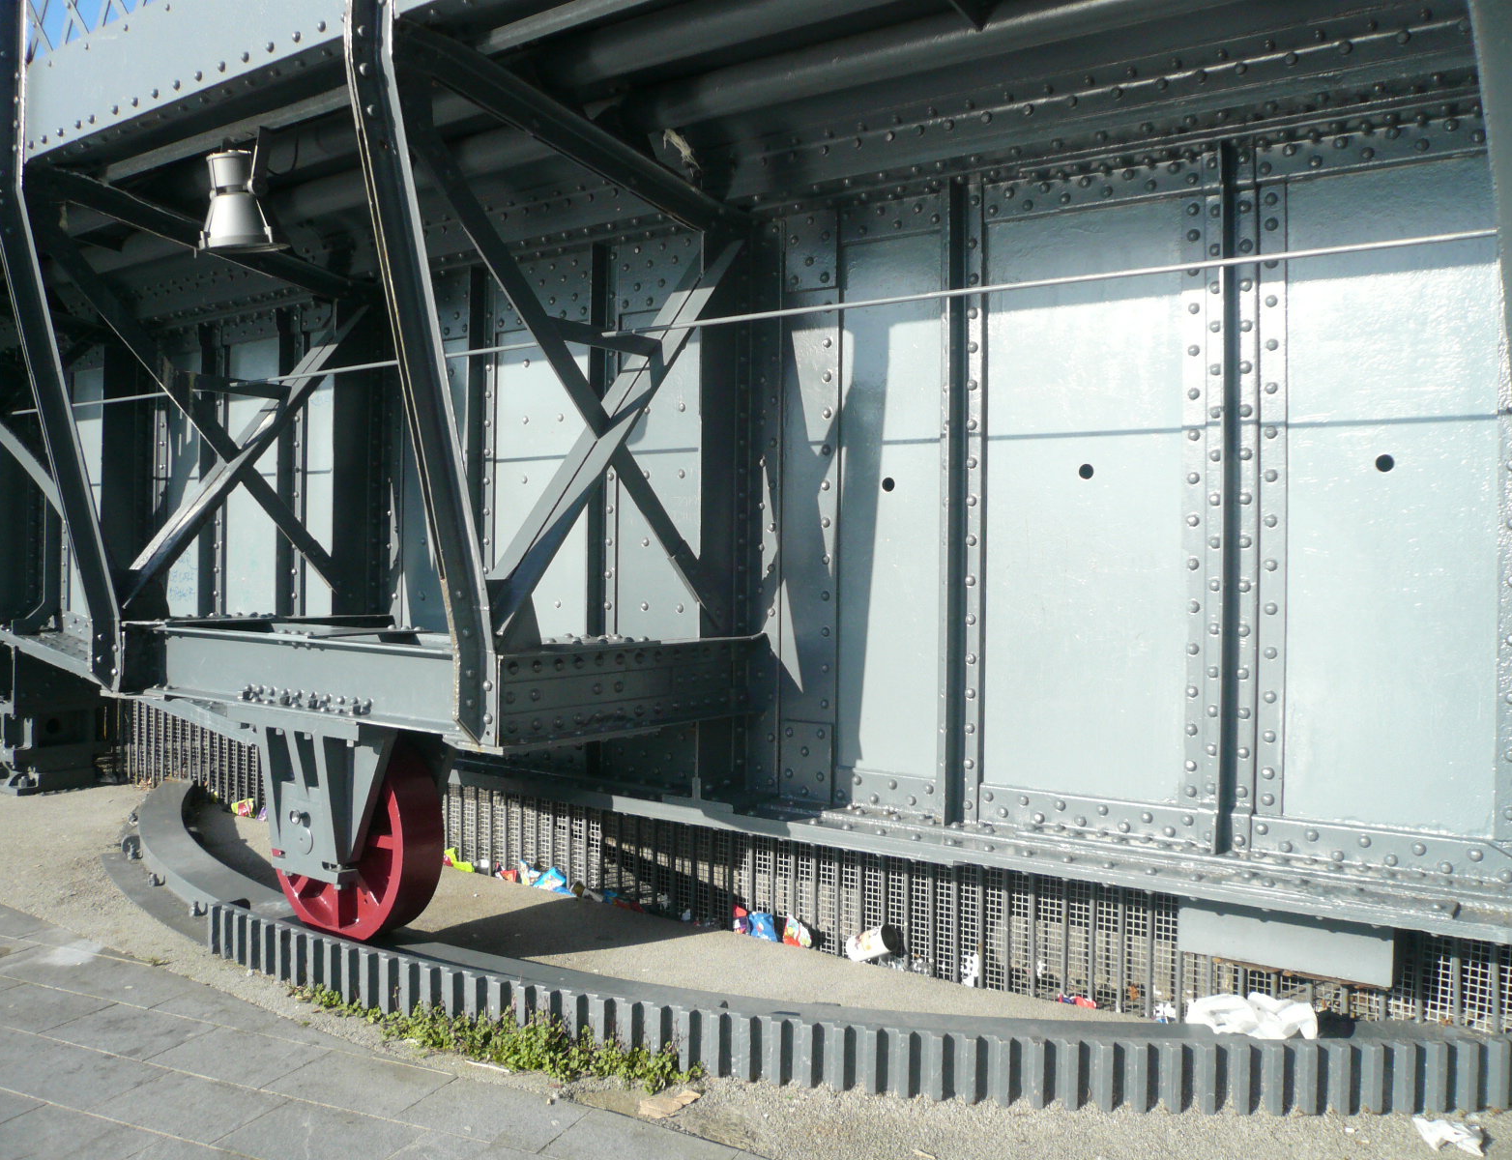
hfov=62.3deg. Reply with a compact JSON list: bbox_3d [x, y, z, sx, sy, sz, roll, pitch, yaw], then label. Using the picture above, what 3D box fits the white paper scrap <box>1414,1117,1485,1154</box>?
[{"bbox_3d":[1.894,1.504,3.412,0.175,0.045,0.150,1,0,12],"label":"white paper scrap"}]

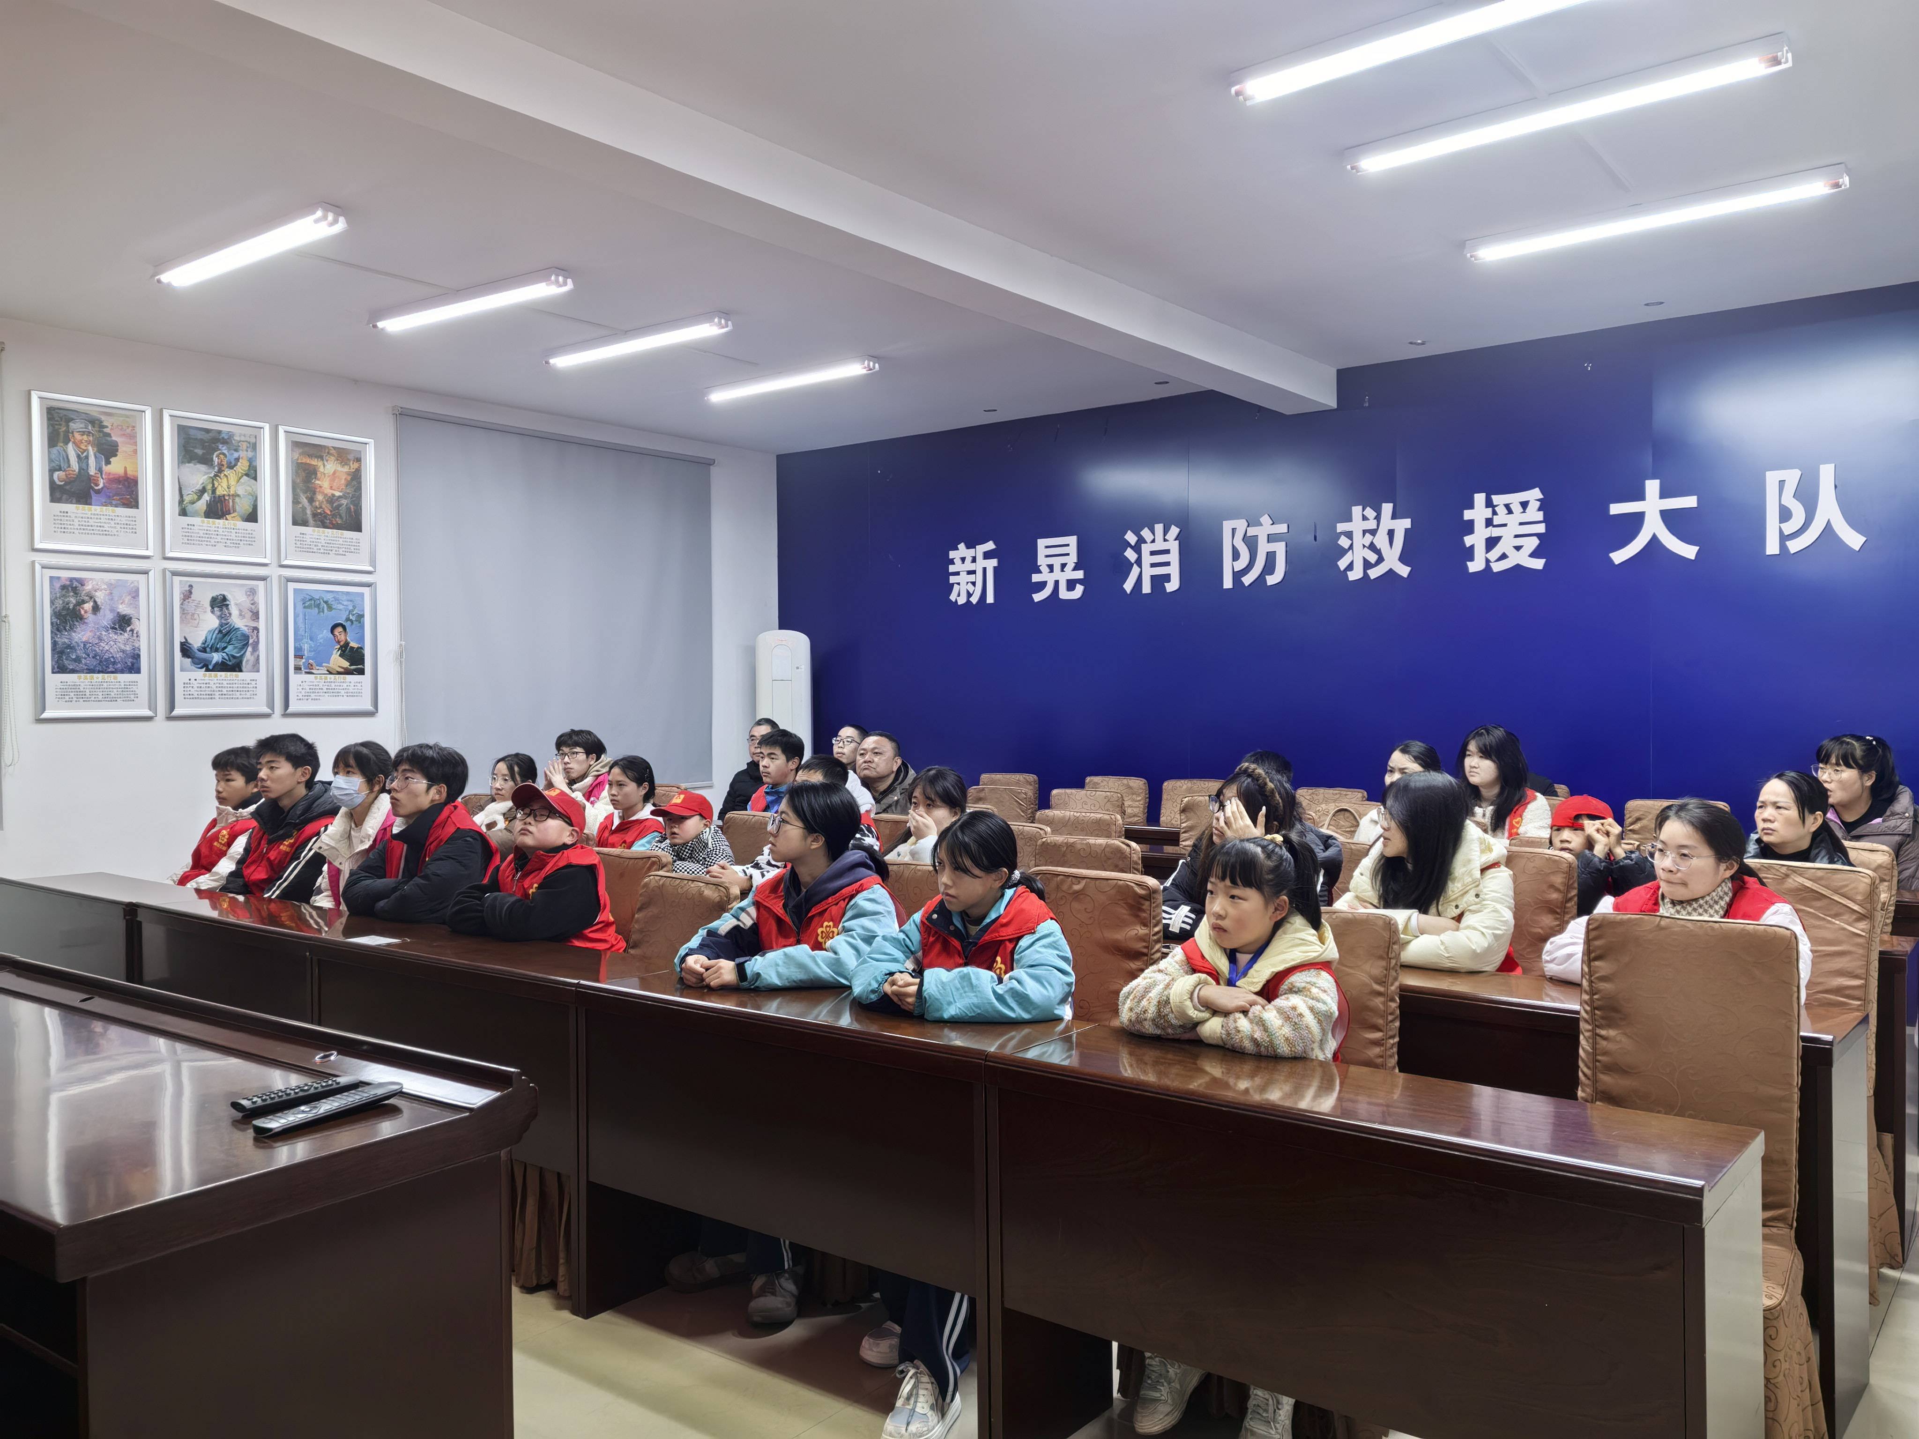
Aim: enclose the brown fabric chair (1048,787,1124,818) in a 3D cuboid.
[{"bbox_3d":[0.461,0.836,7.026,0.440,0.965,0.560,0,1,39],"label":"brown fabric chair"}]

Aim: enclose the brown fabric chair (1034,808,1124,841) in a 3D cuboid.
[{"bbox_3d":[0.324,0.854,5.657,0.440,0.965,0.560,0,1,39],"label":"brown fabric chair"}]

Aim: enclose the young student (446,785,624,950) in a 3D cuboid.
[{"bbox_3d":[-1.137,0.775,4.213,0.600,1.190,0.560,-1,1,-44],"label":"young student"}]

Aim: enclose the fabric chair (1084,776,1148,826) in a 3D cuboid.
[{"bbox_3d":[0.730,0.846,8.244,0.440,1.000,0.540,0,1,39],"label":"fabric chair"}]

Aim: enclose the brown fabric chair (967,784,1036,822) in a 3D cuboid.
[{"bbox_3d":[0.082,0.834,7.400,0.440,0.965,0.560,0,1,38],"label":"brown fabric chair"}]

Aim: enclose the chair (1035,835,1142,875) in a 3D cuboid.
[{"bbox_3d":[0.250,0.874,4.500,0.440,1.000,0.540,0,1,39],"label":"chair"}]

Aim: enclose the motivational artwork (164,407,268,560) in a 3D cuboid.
[{"bbox_3d":[-3.654,-1.138,7.386,0.030,0.718,0.525,0,1,38],"label":"motivational artwork"}]

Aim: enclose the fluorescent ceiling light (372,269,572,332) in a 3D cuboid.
[{"bbox_3d":[-2.068,-1.754,6.264,1.220,0.065,0.130,0,1,35],"label":"fluorescent ceiling light"}]

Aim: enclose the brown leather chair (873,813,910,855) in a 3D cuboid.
[{"bbox_3d":[-0.379,0.869,5.442,0.440,1.000,0.540,0,1,39],"label":"brown leather chair"}]

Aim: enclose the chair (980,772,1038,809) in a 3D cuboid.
[{"bbox_3d":[0.151,0.817,8.683,0.440,0.965,0.560,0,1,38],"label":"chair"}]

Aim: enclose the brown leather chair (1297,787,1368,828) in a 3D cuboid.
[{"bbox_3d":[1.661,0.851,7.113,0.440,1.000,0.540,0,1,39],"label":"brown leather chair"}]

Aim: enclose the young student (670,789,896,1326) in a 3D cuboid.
[{"bbox_3d":[-0.369,0.758,3.572,0.540,1.220,0.610,0,1,41],"label":"young student"}]

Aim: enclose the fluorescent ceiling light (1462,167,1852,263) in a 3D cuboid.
[{"bbox_3d":[2.405,-1.760,5.262,1.244,0.070,0.090,0,1,39],"label":"fluorescent ceiling light"}]

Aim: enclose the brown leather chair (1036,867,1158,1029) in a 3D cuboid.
[{"bbox_3d":[0.171,0.882,3.550,0.440,0.965,0.560,0,1,43],"label":"brown leather chair"}]

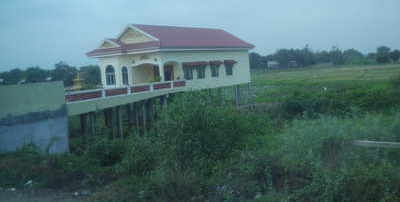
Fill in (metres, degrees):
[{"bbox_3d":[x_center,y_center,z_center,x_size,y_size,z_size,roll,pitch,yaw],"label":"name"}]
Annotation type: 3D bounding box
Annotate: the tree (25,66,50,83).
[{"bbox_3d":[-66.800,-10.894,190.000,10.690,7.400,10.690,-5,5,-19],"label":"tree"}]

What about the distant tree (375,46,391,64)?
[{"bbox_3d":[78.970,-20.121,200.000,6.920,7.790,6.920,-2,5,22],"label":"distant tree"}]

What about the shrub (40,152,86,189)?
[{"bbox_3d":[-2.717,1.383,9.200,0.850,0.700,0.750,-1,5,32],"label":"shrub"}]

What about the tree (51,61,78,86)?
[{"bbox_3d":[-49.838,-9.747,170.000,8.830,9.560,8.830,-5,5,-16],"label":"tree"}]

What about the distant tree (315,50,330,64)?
[{"bbox_3d":[58.308,-21.181,220.000,7.620,6.660,7.620,-2,5,15],"label":"distant tree"}]

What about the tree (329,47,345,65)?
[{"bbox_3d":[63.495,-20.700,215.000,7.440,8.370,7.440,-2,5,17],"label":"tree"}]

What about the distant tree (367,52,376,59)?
[{"bbox_3d":[89.052,-23.626,240.000,5.190,4.150,5.190,-2,5,21],"label":"distant tree"}]

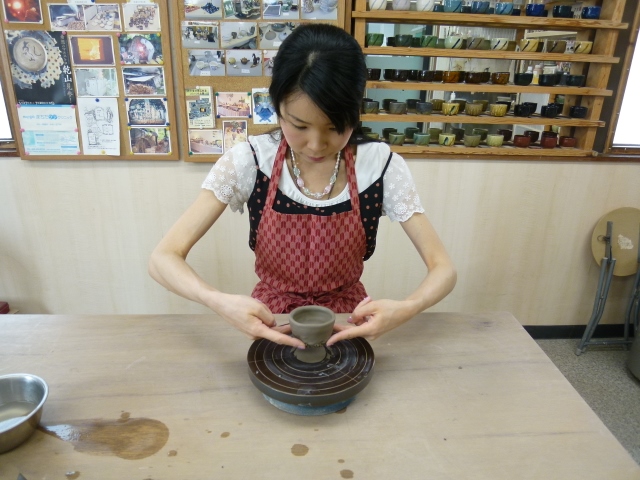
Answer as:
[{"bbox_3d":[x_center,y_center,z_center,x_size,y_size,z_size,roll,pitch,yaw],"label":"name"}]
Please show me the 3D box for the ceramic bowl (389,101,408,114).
[{"bbox_3d":[0.330,-0.556,1.873,0.074,0.051,0.074,1,17,-5],"label":"ceramic bowl"}]

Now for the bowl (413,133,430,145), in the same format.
[{"bbox_3d":[0.431,-0.426,1.881,0.067,0.046,0.067,0,20,-4],"label":"bowl"}]

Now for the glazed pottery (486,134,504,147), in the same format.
[{"bbox_3d":[0.771,-0.434,1.948,0.074,0.051,0.074,1,17,-5],"label":"glazed pottery"}]

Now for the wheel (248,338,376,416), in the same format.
[{"bbox_3d":[-0.016,0.231,0.784,0.220,0.055,0.220,2,17,-1],"label":"wheel"}]

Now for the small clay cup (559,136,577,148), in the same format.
[{"bbox_3d":[1.182,-0.465,2.112,0.071,0.047,0.071,1,19,0],"label":"small clay cup"}]

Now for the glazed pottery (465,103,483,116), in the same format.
[{"bbox_3d":[0.663,-0.557,1.901,0.074,0.051,0.074,2,17,-1],"label":"glazed pottery"}]

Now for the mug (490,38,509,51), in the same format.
[{"bbox_3d":[0.744,-0.806,1.830,0.074,0.051,0.074,1,17,-5],"label":"mug"}]

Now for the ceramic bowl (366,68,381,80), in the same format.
[{"bbox_3d":[0.212,-0.662,1.781,0.065,0.045,0.065,1,20,0],"label":"ceramic bowl"}]

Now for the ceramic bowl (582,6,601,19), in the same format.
[{"bbox_3d":[1.183,-0.984,1.936,0.071,0.050,0.071,0,19,-5],"label":"ceramic bowl"}]

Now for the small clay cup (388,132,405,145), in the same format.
[{"bbox_3d":[0.325,-0.426,1.873,0.064,0.045,0.064,0,20,-4],"label":"small clay cup"}]

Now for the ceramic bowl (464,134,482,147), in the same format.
[{"bbox_3d":[0.669,-0.434,1.940,0.074,0.051,0.074,2,17,-1],"label":"ceramic bowl"}]

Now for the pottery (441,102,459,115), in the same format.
[{"bbox_3d":[0.594,-0.594,2.019,0.074,0.052,0.074,1,19,0],"label":"pottery"}]

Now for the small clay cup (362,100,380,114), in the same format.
[{"bbox_3d":[0.230,-0.593,1.990,0.070,0.052,0.070,0,19,-5],"label":"small clay cup"}]

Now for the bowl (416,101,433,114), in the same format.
[{"bbox_3d":[0.473,-0.596,2.009,0.072,0.050,0.072,1,19,0],"label":"bowl"}]

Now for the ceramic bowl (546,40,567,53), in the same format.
[{"bbox_3d":[0.955,-0.778,1.795,0.067,0.045,0.067,1,20,0],"label":"ceramic bowl"}]

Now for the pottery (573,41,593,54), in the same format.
[{"bbox_3d":[1.069,-0.778,1.803,0.063,0.046,0.063,0,20,-4],"label":"pottery"}]

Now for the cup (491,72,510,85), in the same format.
[{"bbox_3d":[0.741,-0.662,1.820,0.066,0.046,0.066,1,20,0],"label":"cup"}]

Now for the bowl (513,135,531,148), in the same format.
[{"bbox_3d":[0.954,-0.464,2.094,0.070,0.051,0.070,0,19,-5],"label":"bowl"}]

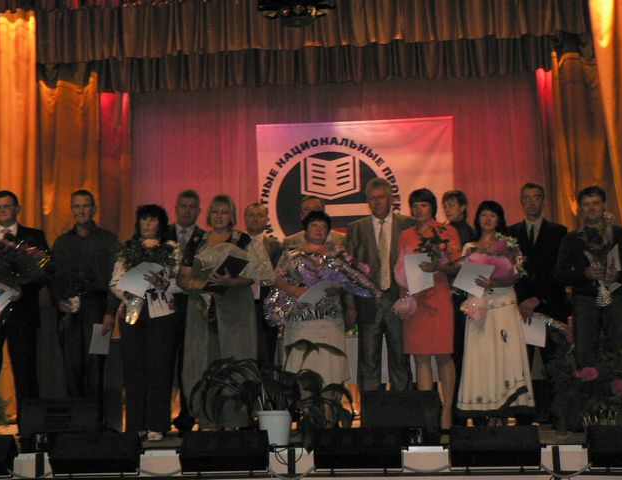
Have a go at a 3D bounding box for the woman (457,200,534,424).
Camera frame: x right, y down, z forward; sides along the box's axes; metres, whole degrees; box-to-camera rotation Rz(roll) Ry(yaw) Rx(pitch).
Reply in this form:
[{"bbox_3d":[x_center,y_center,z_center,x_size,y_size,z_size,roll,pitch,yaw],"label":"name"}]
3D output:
[{"bbox_3d":[1.309,0.530,7.222,0.550,1.625,0.450,-2,-6,10],"label":"woman"}]

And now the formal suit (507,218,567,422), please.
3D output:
[{"bbox_3d":[1.677,0.601,7.664,0.520,1.528,0.330,-2,-5,9],"label":"formal suit"}]

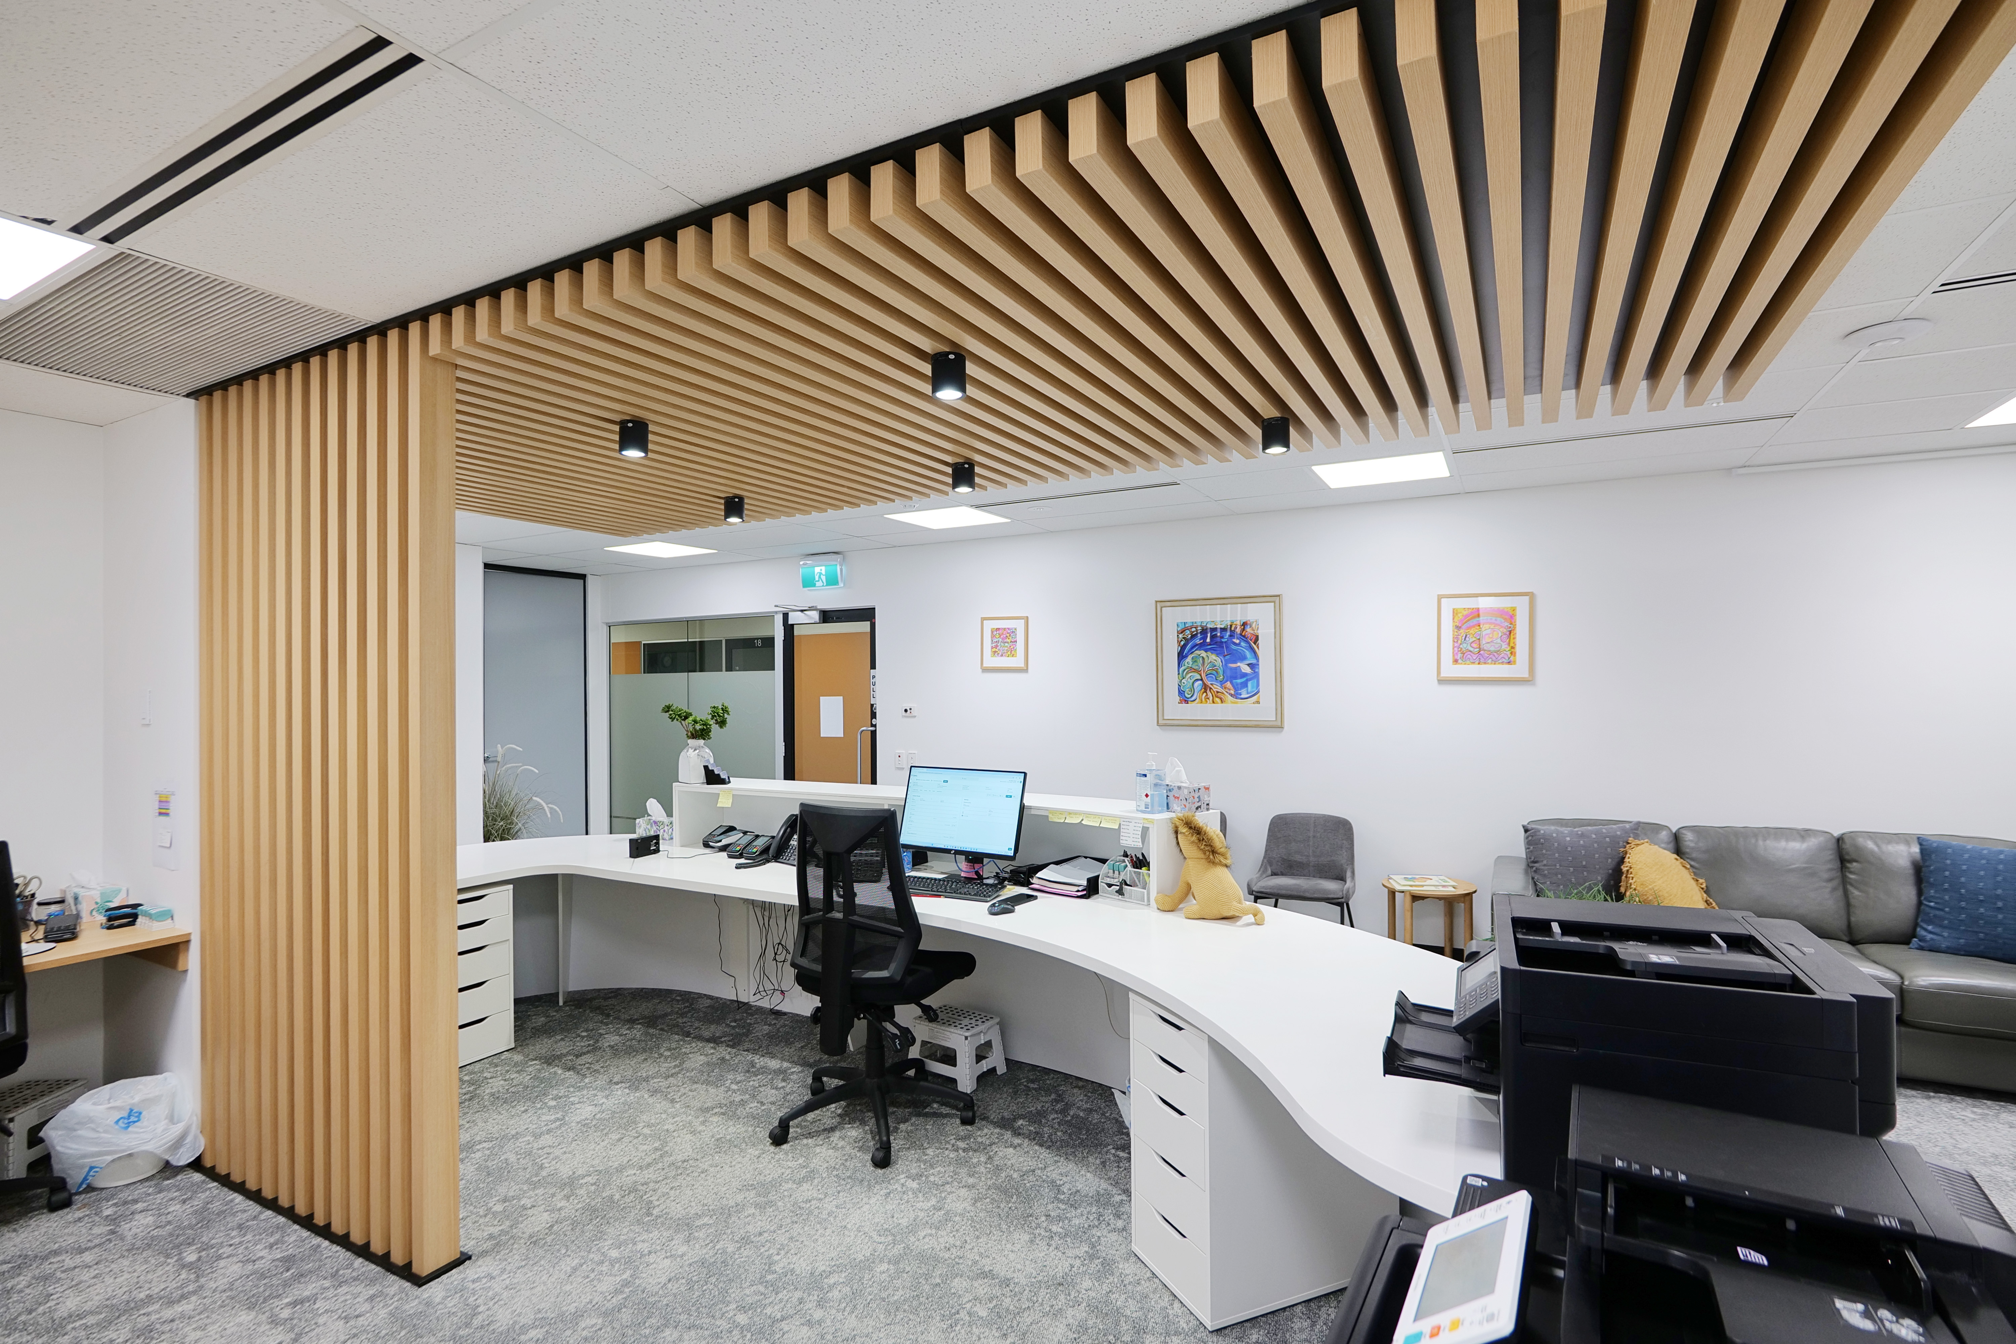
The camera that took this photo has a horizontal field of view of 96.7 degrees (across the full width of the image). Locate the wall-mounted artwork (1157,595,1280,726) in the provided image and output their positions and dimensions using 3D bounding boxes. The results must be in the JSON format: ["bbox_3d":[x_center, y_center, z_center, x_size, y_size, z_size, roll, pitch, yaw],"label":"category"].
[{"bbox_3d":[1.264,-0.052,5.411,0.775,0.790,0.030,0,0,29],"label":"wall-mounted artwork"}]

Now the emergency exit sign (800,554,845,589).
[{"bbox_3d":[-1.468,-0.794,7.074,0.355,0.260,0.110,0,0,29],"label":"emergency exit sign"}]

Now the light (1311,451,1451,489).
[{"bbox_3d":[1.792,-0.963,4.280,0.590,0.030,0.590,0,0,29],"label":"light"}]

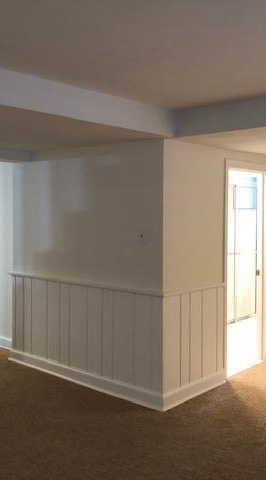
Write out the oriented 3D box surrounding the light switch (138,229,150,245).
[{"bbox_3d":[0.085,-0.022,4.078,0.095,0.120,0.012,3,4,42],"label":"light switch"}]

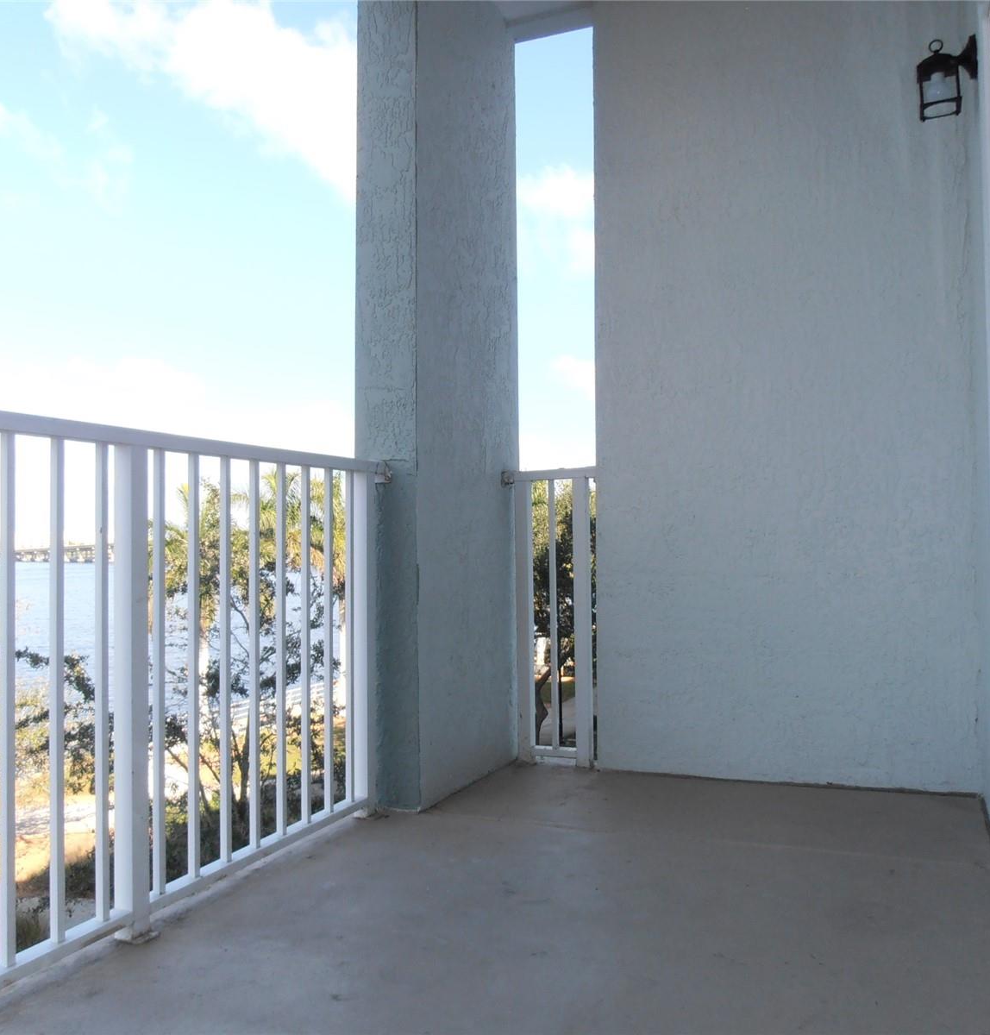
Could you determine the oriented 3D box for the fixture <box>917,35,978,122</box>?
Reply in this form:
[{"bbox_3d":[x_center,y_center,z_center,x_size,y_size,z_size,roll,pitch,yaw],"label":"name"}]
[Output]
[{"bbox_3d":[1.278,-1.241,2.700,0.155,0.230,0.120,-1,-2,24],"label":"fixture"}]

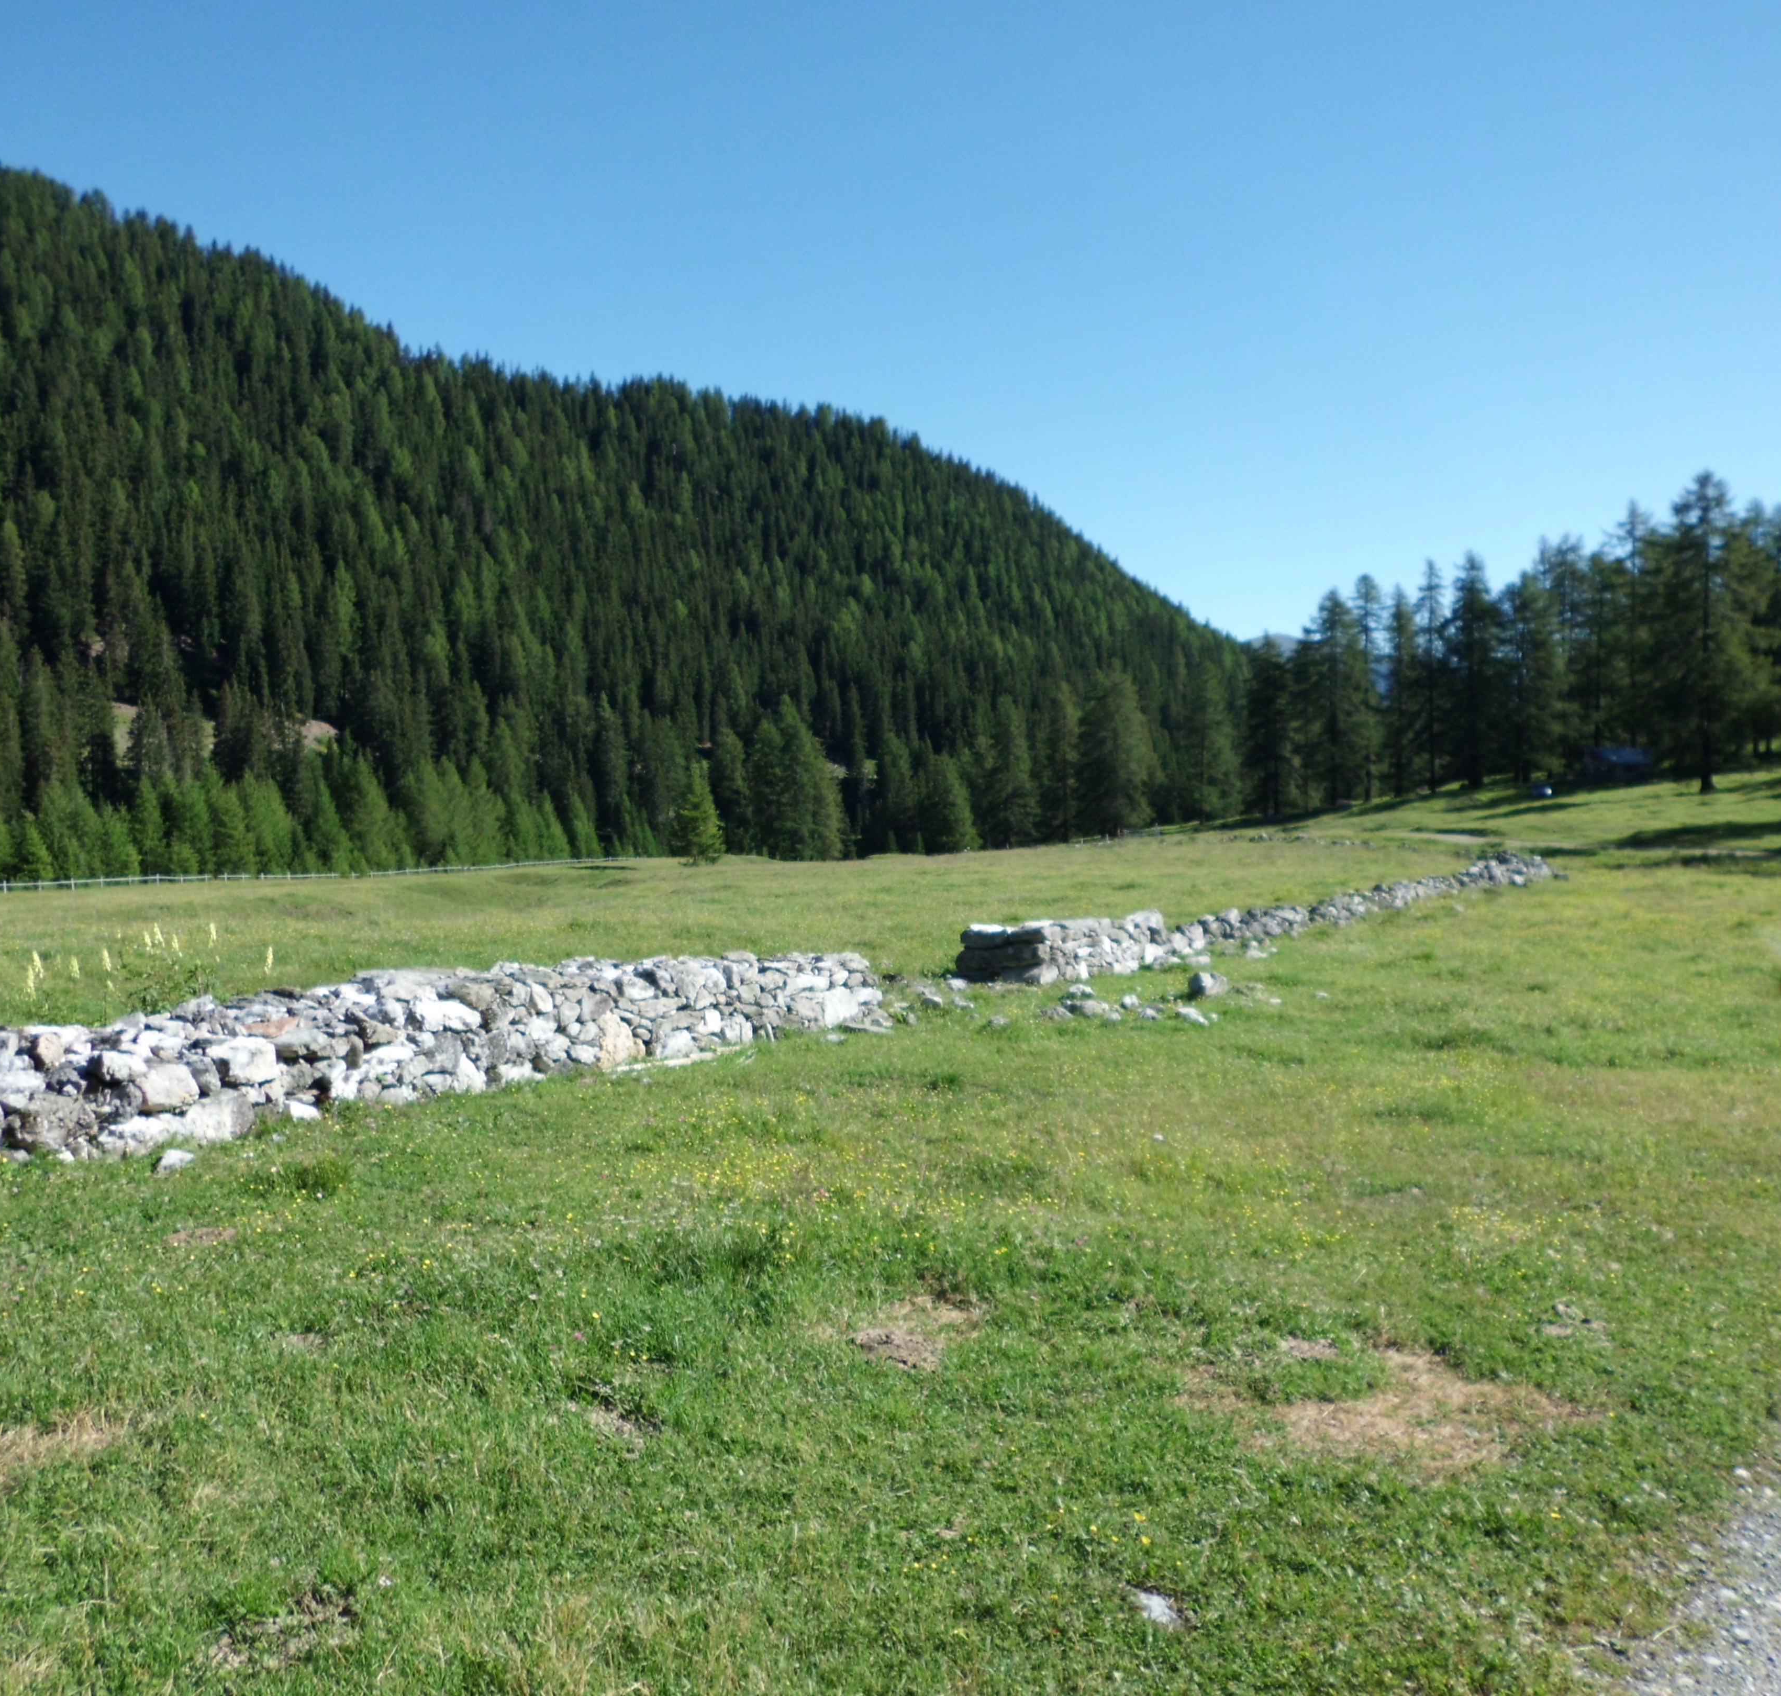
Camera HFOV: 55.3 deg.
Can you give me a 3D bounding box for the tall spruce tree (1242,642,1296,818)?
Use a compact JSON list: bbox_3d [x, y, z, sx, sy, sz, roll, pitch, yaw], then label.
[{"bbox_3d":[40.160,-12.544,180.000,5.448,18.535,5.448,0,1,0],"label":"tall spruce tree"}]

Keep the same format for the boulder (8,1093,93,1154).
[{"bbox_3d":[-4.233,1.392,8.550,0.330,0.300,0.390,0,1,28],"label":"boulder"}]

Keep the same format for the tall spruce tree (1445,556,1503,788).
[{"bbox_3d":[50.878,-15.317,148.000,4.778,20.320,4.778,0,1,0],"label":"tall spruce tree"}]

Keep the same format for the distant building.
[{"bbox_3d":[66.263,-7.739,155.000,5.600,3.400,5.000,0,1,0],"label":"distant building"}]

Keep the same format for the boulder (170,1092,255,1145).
[{"bbox_3d":[-3.610,1.445,9.050,0.340,0.280,0.440,0,1,28],"label":"boulder"}]

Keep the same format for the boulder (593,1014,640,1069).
[{"bbox_3d":[-1.922,1.367,12.000,0.300,0.390,0.350,0,1,28],"label":"boulder"}]

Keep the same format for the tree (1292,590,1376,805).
[{"bbox_3d":[41.772,-14.146,160.000,7.587,20.137,7.587,0,1,0],"label":"tree"}]

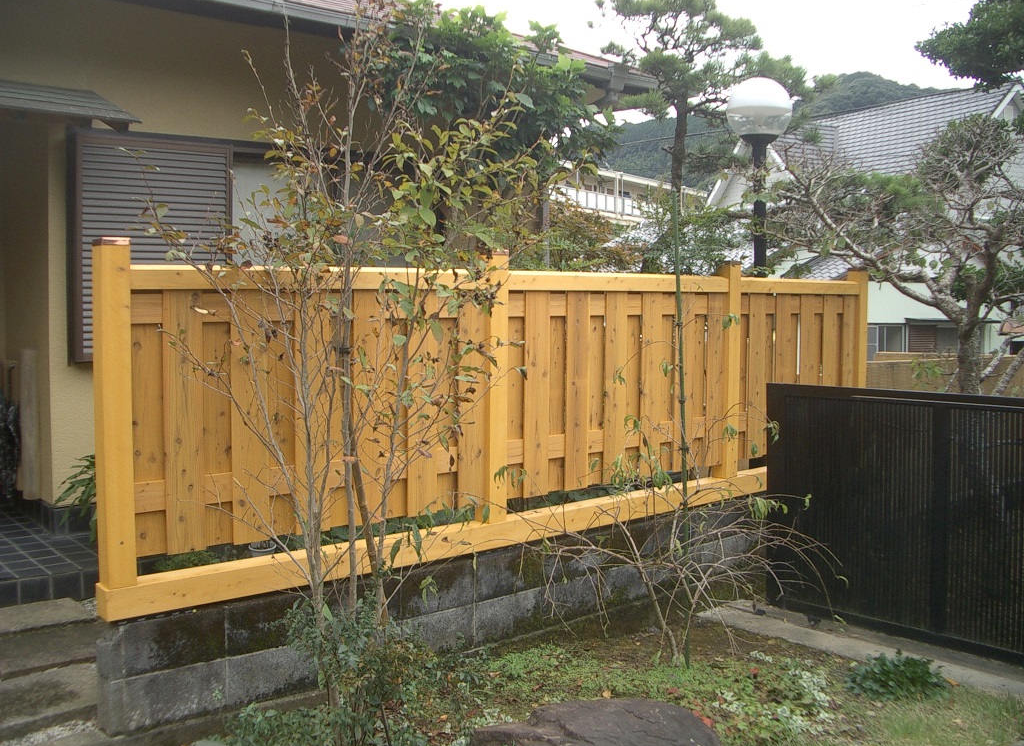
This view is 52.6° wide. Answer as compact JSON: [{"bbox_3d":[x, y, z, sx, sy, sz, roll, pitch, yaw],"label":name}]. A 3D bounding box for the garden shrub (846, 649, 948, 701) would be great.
[{"bbox_3d":[1.760,1.354,4.720,0.460,0.170,0.360,2,5,22],"label":"garden shrub"}]

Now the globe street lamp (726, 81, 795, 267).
[{"bbox_3d":[1.608,-0.430,6.849,0.440,3.000,0.440,1,5,13],"label":"globe street lamp"}]

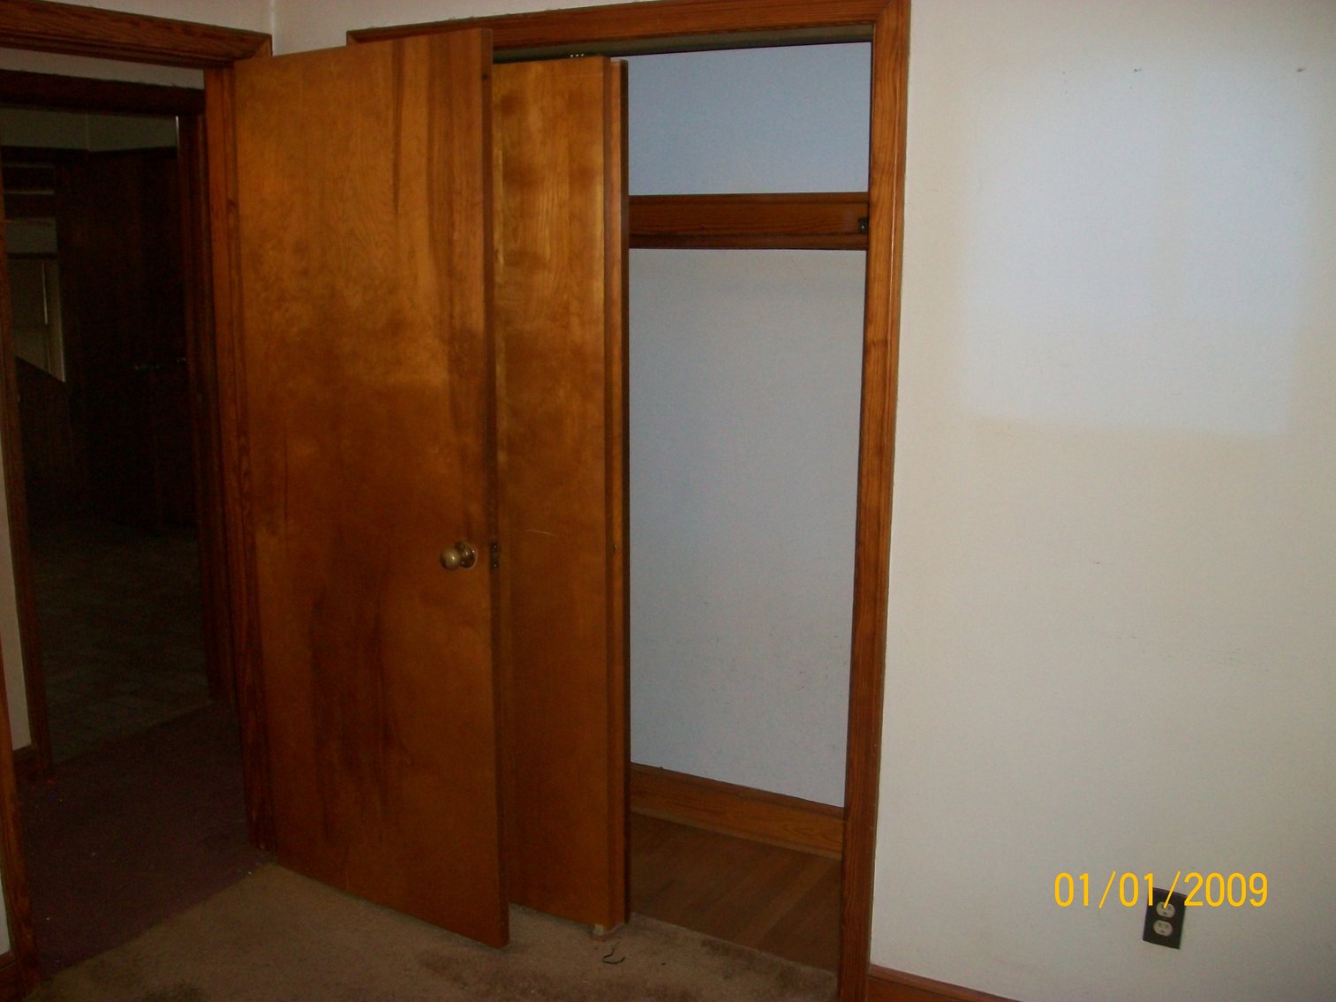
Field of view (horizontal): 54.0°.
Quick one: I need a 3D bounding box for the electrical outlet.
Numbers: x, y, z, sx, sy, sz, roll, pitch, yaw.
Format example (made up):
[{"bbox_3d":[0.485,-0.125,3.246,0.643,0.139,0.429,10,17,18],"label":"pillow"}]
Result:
[{"bbox_3d":[0.937,0.789,2.477,0.070,0.114,0.008,6,13,27],"label":"electrical outlet"}]

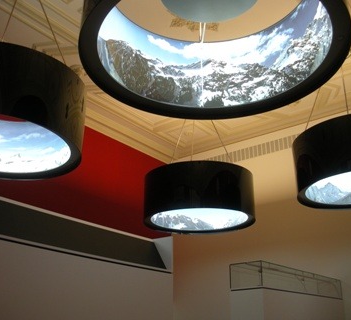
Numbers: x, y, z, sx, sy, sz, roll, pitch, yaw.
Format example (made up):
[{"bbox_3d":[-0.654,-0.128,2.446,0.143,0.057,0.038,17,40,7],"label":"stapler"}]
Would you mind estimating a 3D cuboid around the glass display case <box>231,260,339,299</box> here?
[{"bbox_3d":[1.133,1.209,4.311,0.306,0.213,1.653,-19,-29,37],"label":"glass display case"}]

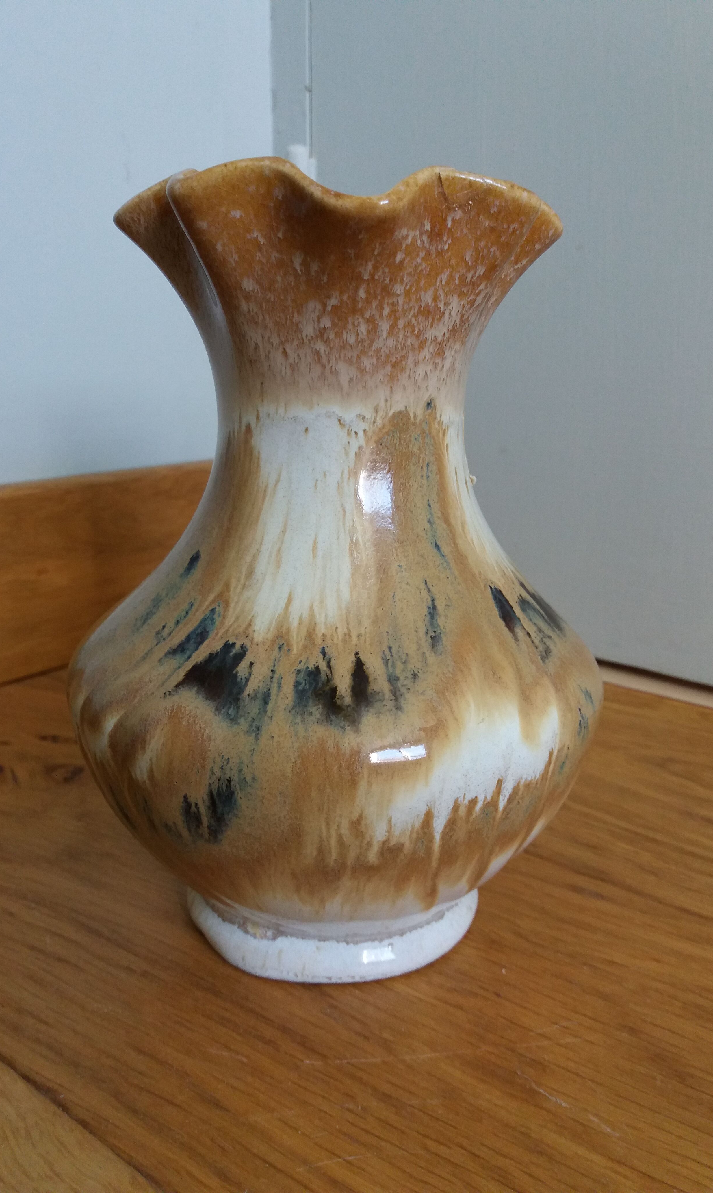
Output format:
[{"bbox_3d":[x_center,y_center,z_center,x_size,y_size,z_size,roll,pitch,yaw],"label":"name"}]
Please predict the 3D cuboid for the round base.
[{"bbox_3d":[-0.007,0.086,0.297,0.089,0.018,0.089,0,15,0],"label":"round base"}]

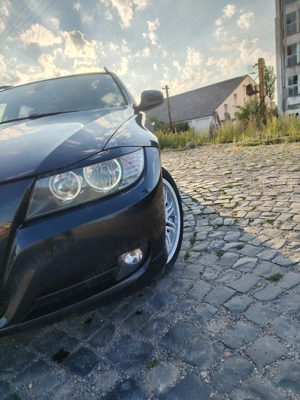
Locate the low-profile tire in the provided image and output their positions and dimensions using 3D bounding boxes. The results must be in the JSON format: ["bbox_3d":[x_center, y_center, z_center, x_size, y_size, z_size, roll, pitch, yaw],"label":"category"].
[{"bbox_3d":[-0.004,0.126,1.631,0.225,0.635,0.635,-1,17,26],"label":"low-profile tire"}]

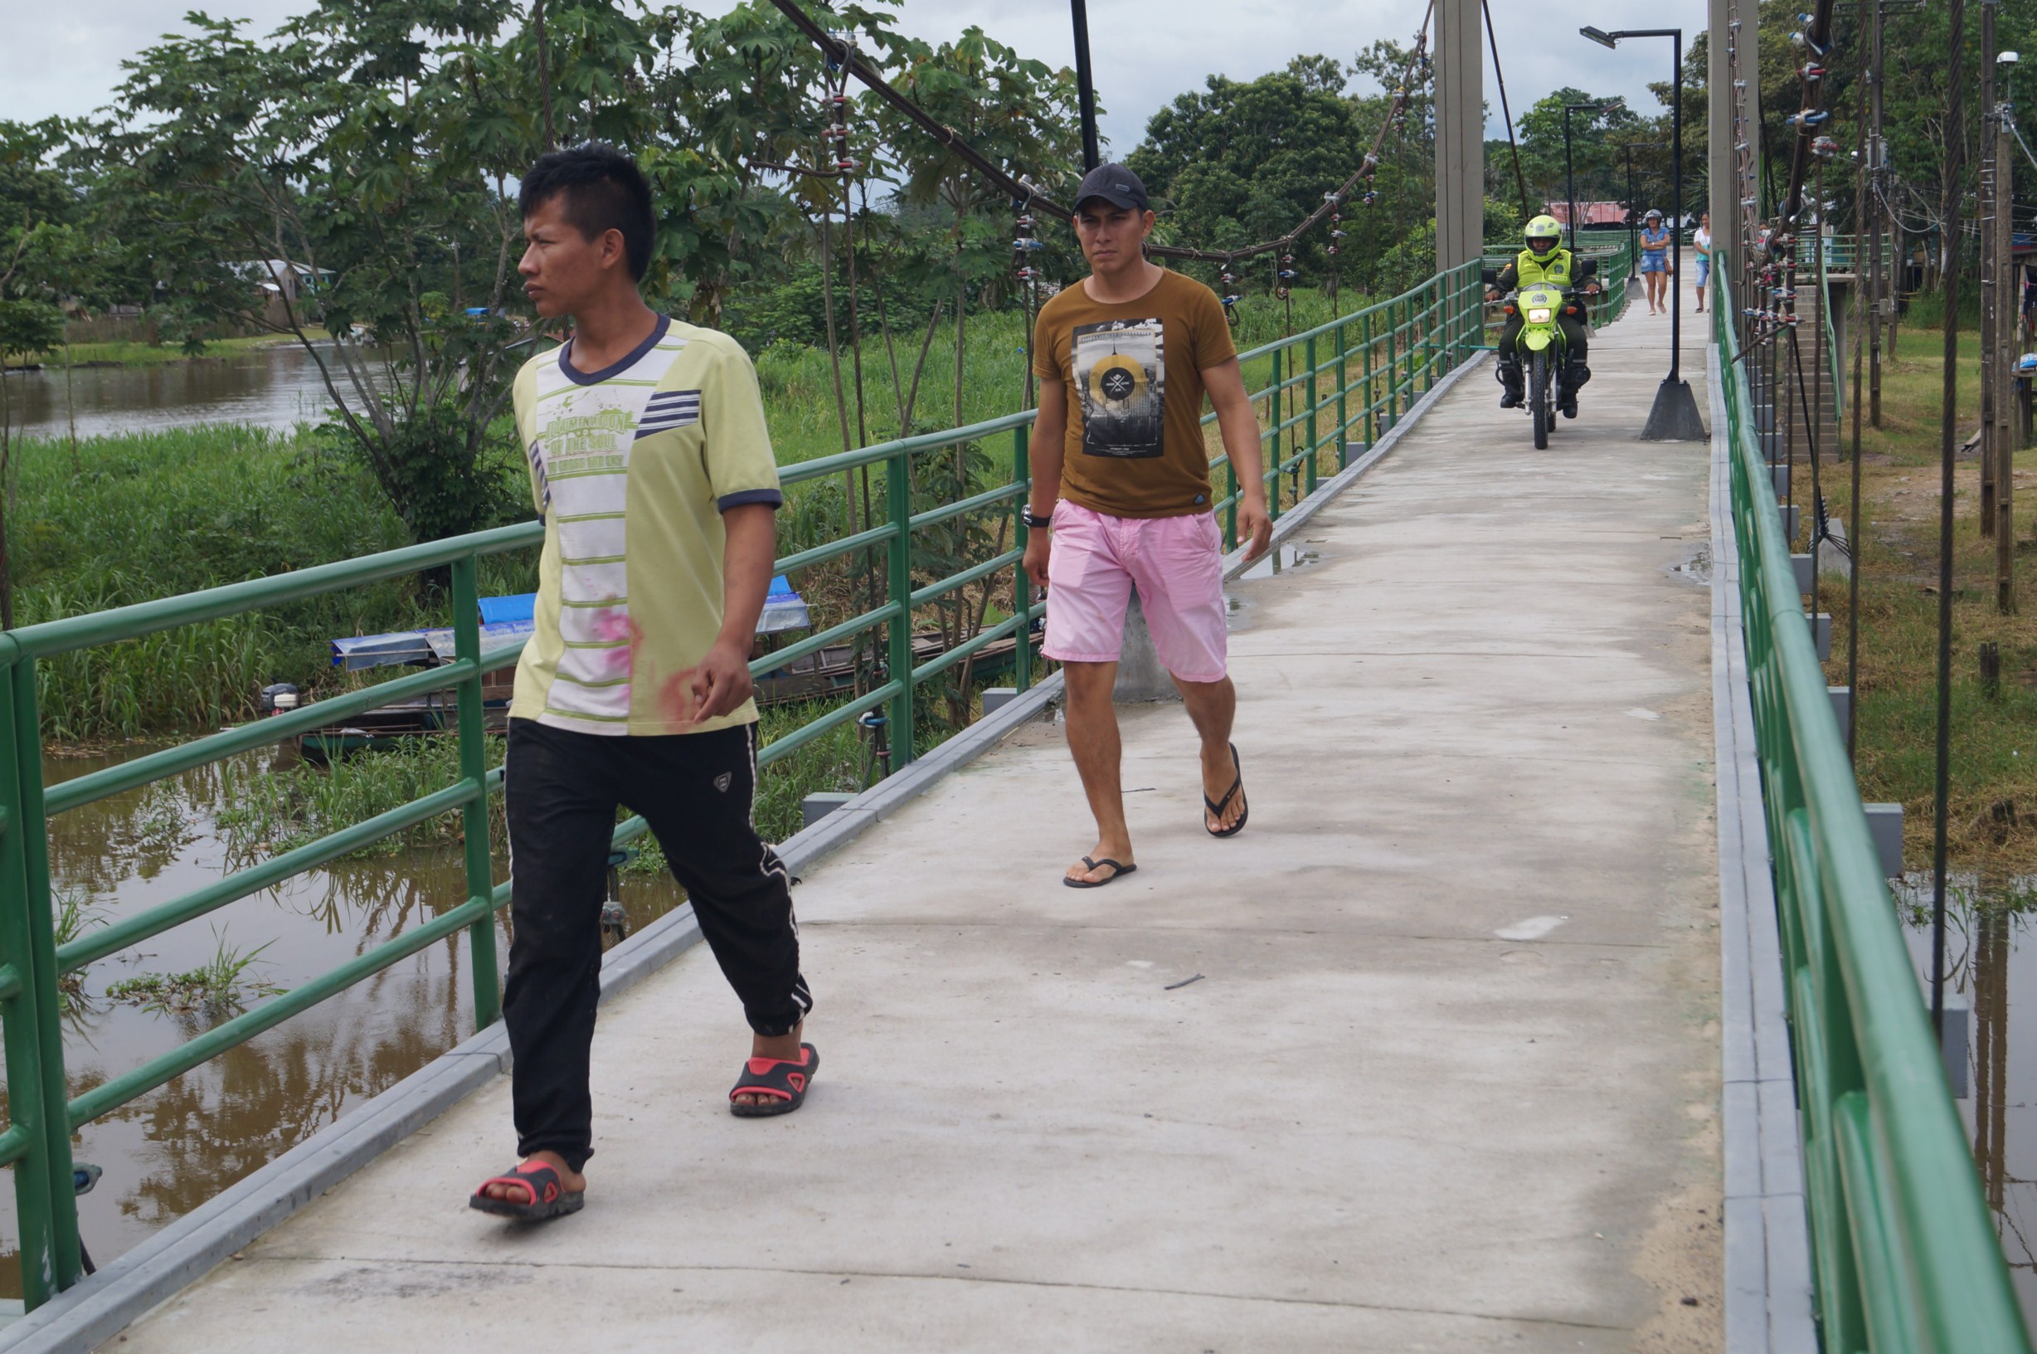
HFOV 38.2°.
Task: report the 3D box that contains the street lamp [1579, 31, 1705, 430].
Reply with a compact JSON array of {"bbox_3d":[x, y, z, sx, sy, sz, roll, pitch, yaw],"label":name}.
[{"bbox_3d":[4.447,-3.157,20.900,0.880,2.980,0.450,0,8,13],"label":"street lamp"}]

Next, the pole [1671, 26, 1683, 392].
[{"bbox_3d":[4.575,-3.261,20.419,0.055,2.424,0.055,-2,9,0],"label":"pole"}]

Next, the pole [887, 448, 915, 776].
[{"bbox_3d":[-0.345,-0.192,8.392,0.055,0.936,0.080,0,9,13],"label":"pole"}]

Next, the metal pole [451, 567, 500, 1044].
[{"bbox_3d":[-1.015,0.214,5.500,0.047,0.910,0.047,0,8,13],"label":"metal pole"}]

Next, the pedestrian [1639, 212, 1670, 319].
[{"bbox_3d":[9.624,-6.276,44.500,0.480,1.640,0.360,0,8,13],"label":"pedestrian"}]

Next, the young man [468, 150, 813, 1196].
[{"bbox_3d":[-0.629,-0.022,4.765,0.510,1.650,0.770,2,9,23],"label":"young man"}]

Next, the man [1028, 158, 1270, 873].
[{"bbox_3d":[0.308,-0.398,7.195,0.590,1.690,0.720,1,9,16],"label":"man"}]

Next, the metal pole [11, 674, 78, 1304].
[{"bbox_3d":[-1.374,0.422,4.150,0.047,0.920,0.047,0,8,13],"label":"metal pole"}]

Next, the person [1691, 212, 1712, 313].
[{"bbox_3d":[10.419,-6.263,44.500,0.460,1.560,0.340,0,8,13],"label":"person"}]

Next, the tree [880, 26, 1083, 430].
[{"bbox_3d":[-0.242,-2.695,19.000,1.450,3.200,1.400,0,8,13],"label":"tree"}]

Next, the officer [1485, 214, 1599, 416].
[{"bbox_3d":[3.710,-2.559,20.830,0.800,1.420,0.800,0,9,13],"label":"officer"}]

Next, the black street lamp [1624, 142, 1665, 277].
[{"bbox_3d":[11.689,-8.677,54.800,0.750,2.540,0.180,0,9,13],"label":"black street lamp"}]

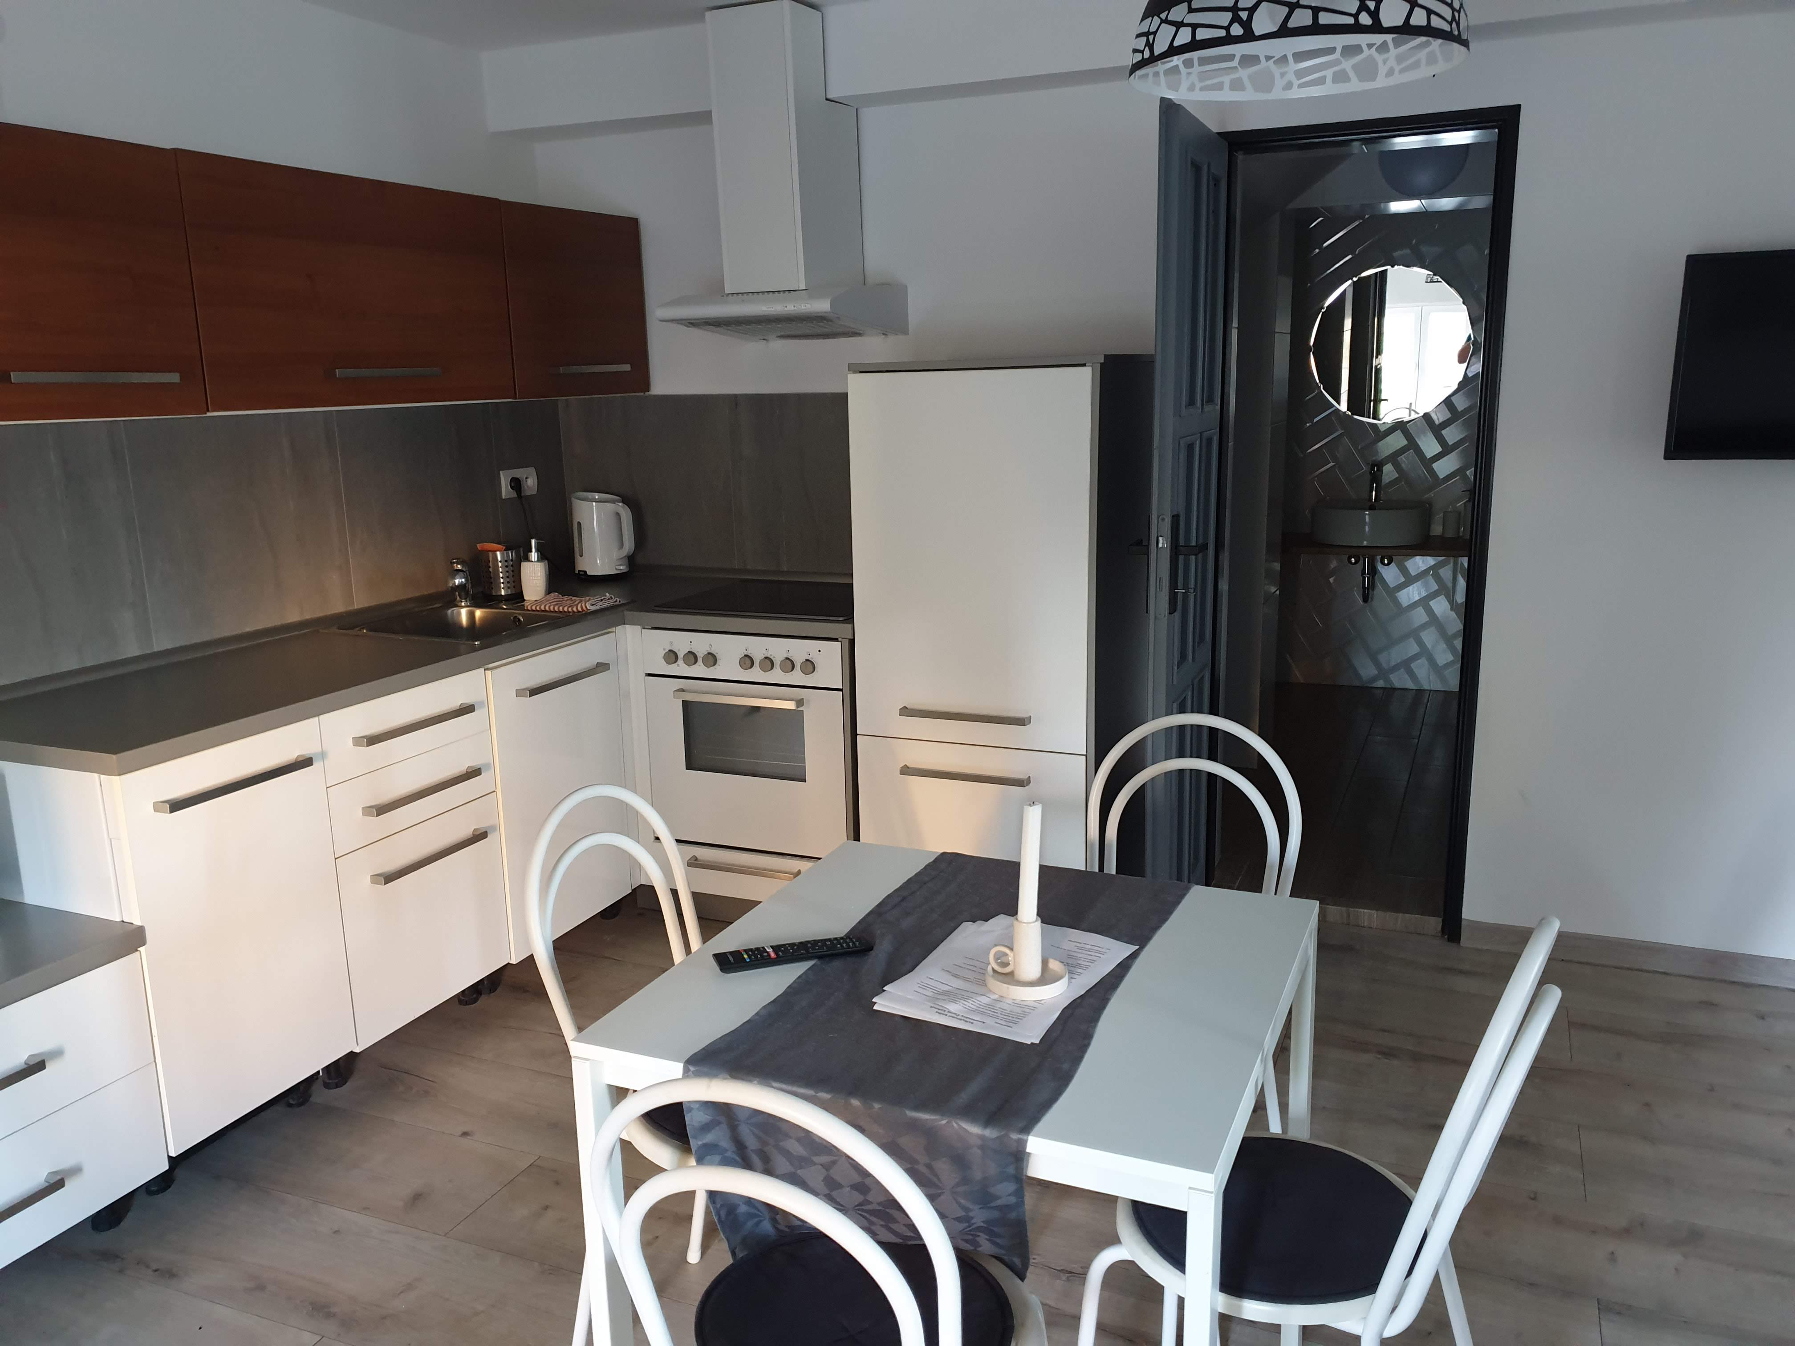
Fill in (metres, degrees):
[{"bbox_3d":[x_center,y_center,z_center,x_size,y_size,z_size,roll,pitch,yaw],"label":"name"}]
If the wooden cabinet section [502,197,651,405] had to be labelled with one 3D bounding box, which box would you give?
[{"bbox_3d":[-1.031,-1.029,3.800,0.340,0.490,0.617,4,13,23],"label":"wooden cabinet section"}]

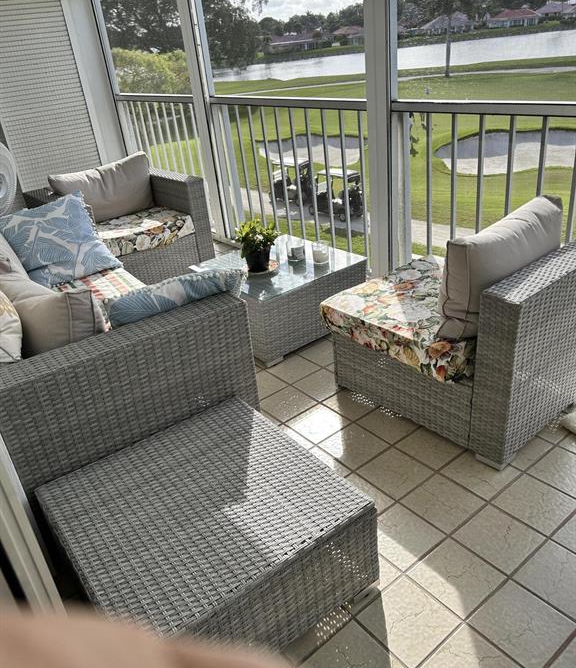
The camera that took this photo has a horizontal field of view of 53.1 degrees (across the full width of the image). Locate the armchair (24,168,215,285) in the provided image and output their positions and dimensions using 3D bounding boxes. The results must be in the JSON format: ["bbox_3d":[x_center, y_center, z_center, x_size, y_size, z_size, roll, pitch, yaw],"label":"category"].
[{"bbox_3d":[-1.131,-0.694,3.955,0.915,0.638,0.820,-24,32,-32],"label":"armchair"}]

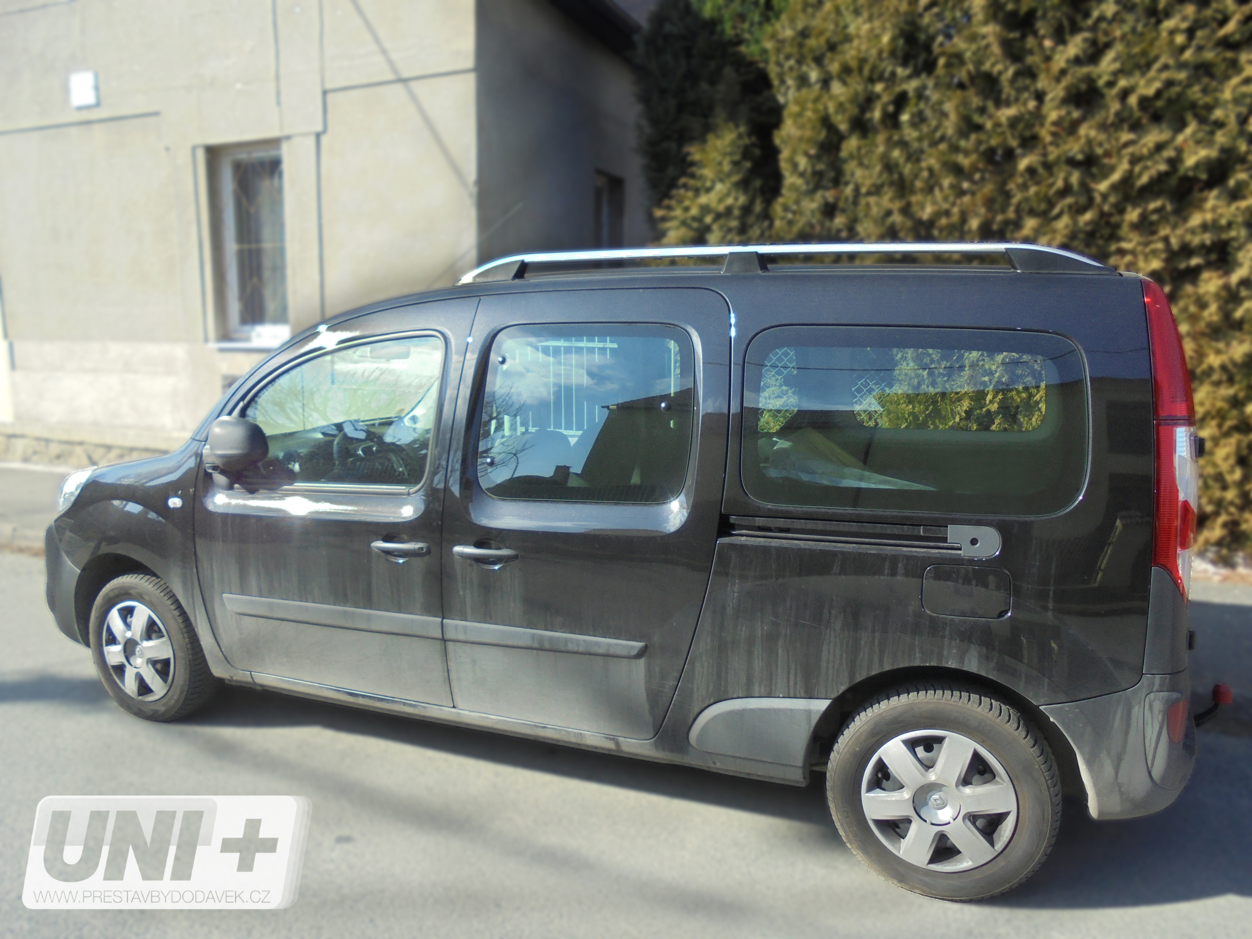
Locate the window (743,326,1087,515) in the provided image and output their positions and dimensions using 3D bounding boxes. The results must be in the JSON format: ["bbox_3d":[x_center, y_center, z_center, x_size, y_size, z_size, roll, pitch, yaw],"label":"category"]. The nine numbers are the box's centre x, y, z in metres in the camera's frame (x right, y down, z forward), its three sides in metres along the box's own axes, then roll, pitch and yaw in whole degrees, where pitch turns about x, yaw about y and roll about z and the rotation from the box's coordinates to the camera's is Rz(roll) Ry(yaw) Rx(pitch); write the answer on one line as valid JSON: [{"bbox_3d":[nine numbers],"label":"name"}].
[{"bbox_3d":[0.755,-0.139,2.541,0.880,0.505,0.050,4,1,22],"label":"window"}]

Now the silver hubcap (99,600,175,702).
[{"bbox_3d":[-1.968,0.741,3.802,0.405,0.405,0.050,4,8,24],"label":"silver hubcap"}]

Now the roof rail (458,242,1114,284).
[{"bbox_3d":[0.358,-0.610,2.837,2.000,0.115,0.070,4,9,22],"label":"roof rail"}]

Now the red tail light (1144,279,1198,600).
[{"bbox_3d":[1.356,-0.076,2.361,0.140,0.790,0.165,-1,1,22],"label":"red tail light"}]

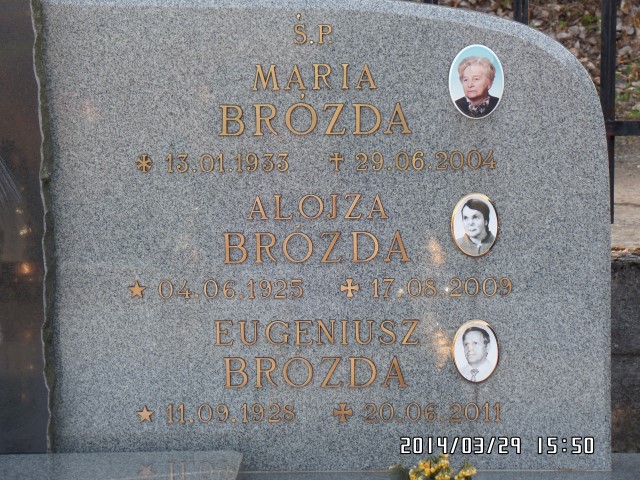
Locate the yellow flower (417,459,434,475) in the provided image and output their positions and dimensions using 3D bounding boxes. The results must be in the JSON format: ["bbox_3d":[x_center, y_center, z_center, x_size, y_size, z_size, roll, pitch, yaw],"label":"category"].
[{"bbox_3d":[0.172,0.368,3.426,0.029,0.027,0.028,0,11,2],"label":"yellow flower"}]

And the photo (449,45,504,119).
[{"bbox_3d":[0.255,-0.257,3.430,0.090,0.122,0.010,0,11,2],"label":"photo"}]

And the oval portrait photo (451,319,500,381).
[{"bbox_3d":[0.260,0.186,3.512,0.077,0.105,0.010,0,11,2],"label":"oval portrait photo"}]

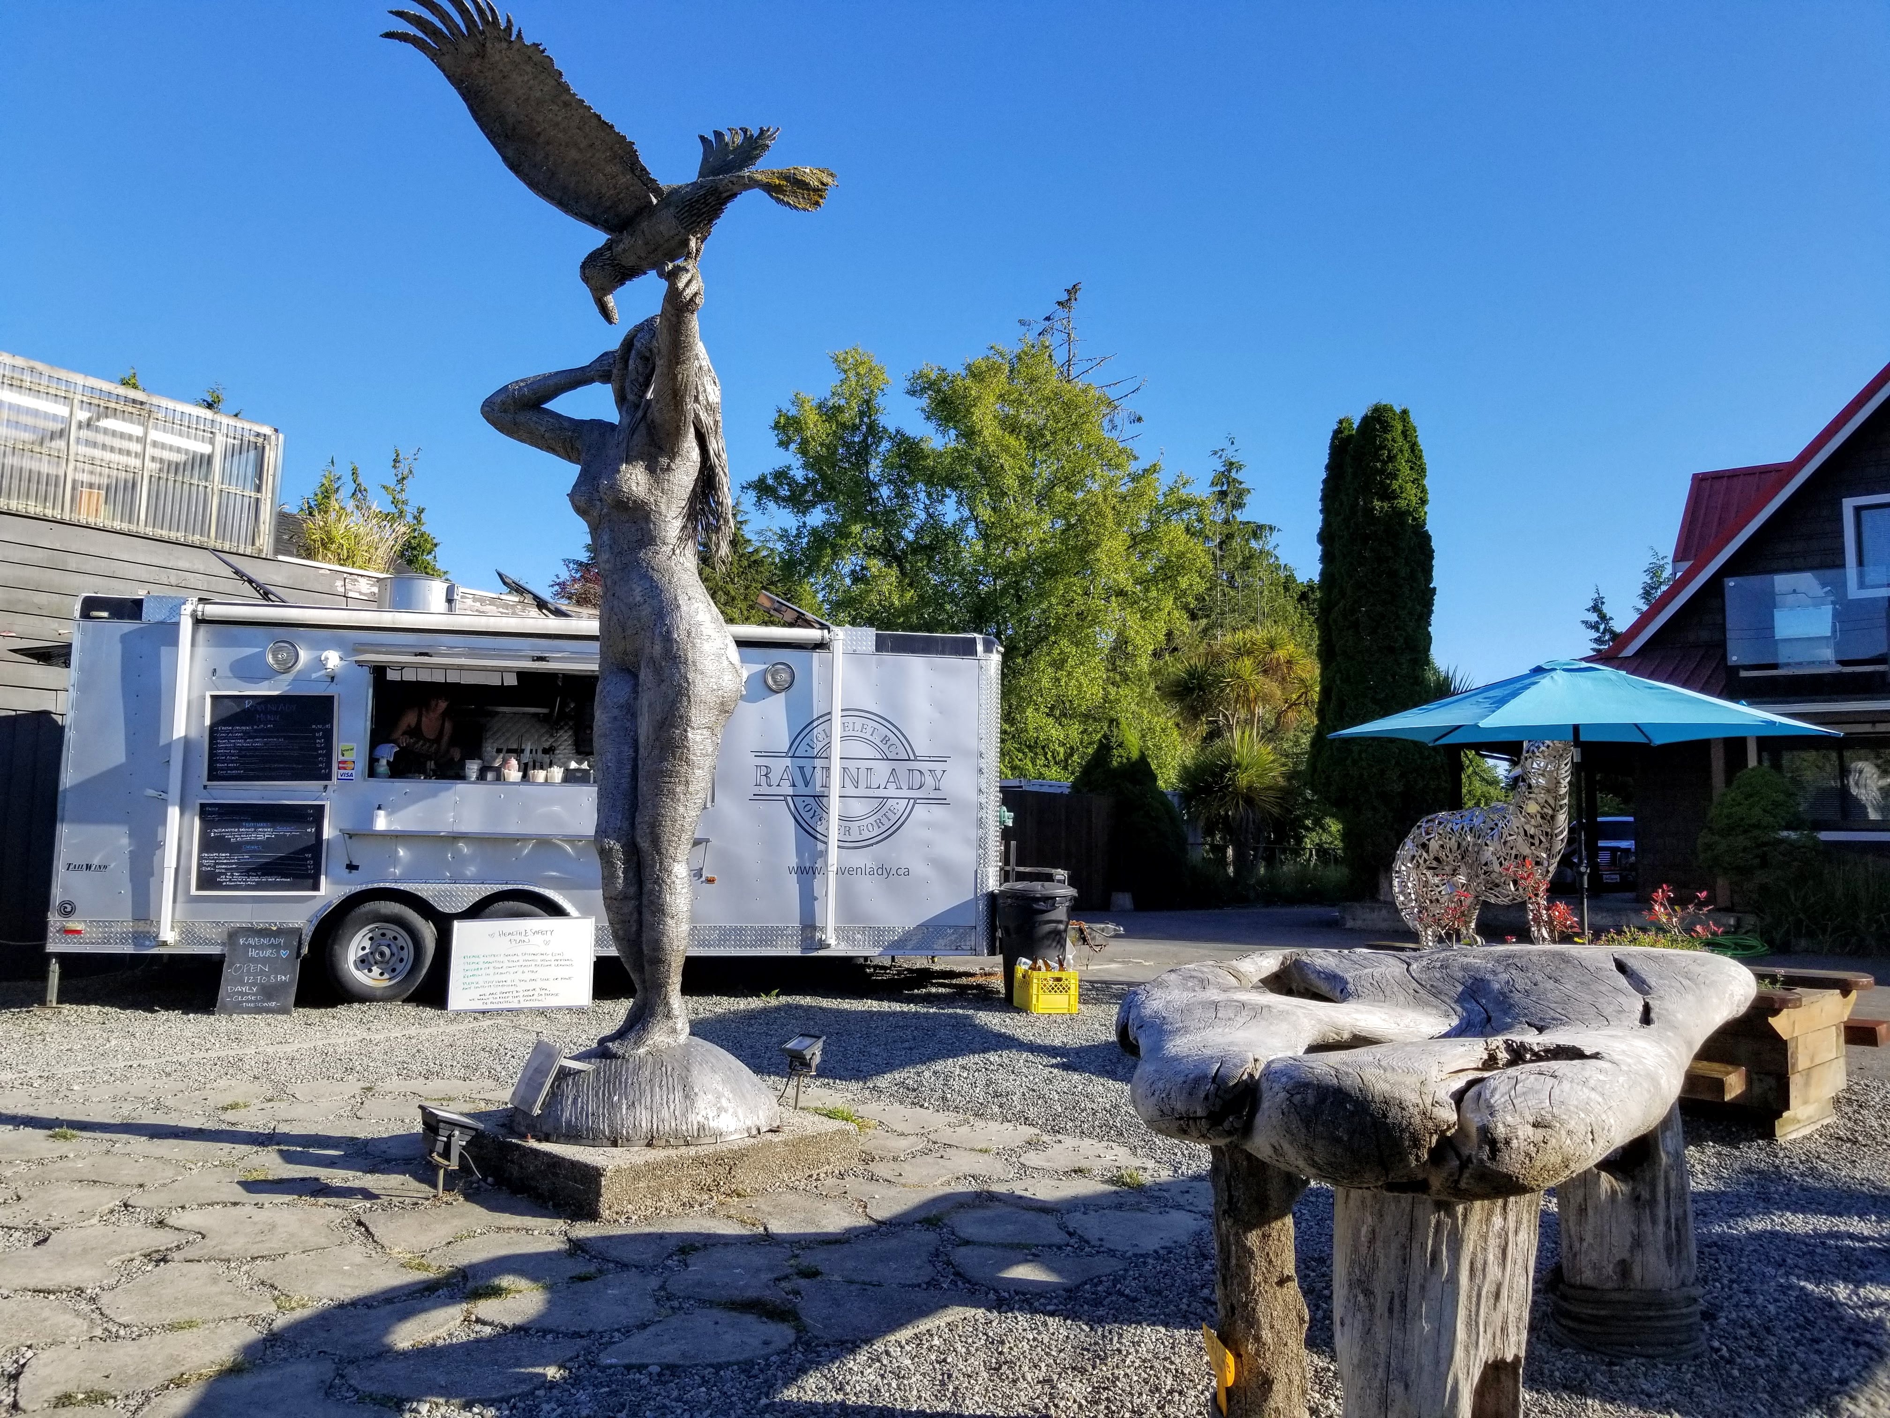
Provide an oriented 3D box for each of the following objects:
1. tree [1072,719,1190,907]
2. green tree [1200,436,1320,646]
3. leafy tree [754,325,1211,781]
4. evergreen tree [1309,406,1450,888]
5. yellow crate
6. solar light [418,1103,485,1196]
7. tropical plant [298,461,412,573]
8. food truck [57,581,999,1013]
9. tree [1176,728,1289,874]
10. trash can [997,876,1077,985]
[{"bbox_3d":[2.600,1.468,19.894,1.700,2.675,1.700,0,-5,0],"label":"tree"},{"bbox_3d":[7.151,-1.189,32.593,3.400,9.740,3.400,0,-5,0],"label":"green tree"},{"bbox_3d":[0.675,-1.906,26.578,8.700,10.628,7.500,0,-5,0],"label":"leafy tree"},{"bbox_3d":[6.361,-0.875,20.712,2.150,7.251,2.000,0,-5,0],"label":"evergreen tree"},{"bbox_3d":[0.678,1.886,9.511,0.330,0.280,0.350,2,-5,-14],"label":"yellow crate"},{"bbox_3d":[-1.741,1.557,4.987,0.170,0.322,0.200,4,-6,-41],"label":"solar light"},{"bbox_3d":[-6.254,-2.024,14.951,1.200,1.244,1.100,0,-5,0],"label":"tropical plant"},{"bbox_3d":[-2.873,0.691,10.922,6.100,2.750,2.500,2,-6,-11],"label":"food truck"},{"bbox_3d":[4.261,1.434,20.909,1.700,2.286,1.700,0,-5,0],"label":"tree"},{"bbox_3d":[0.620,1.626,9.716,0.600,0.850,0.600,0,-5,0],"label":"trash can"}]

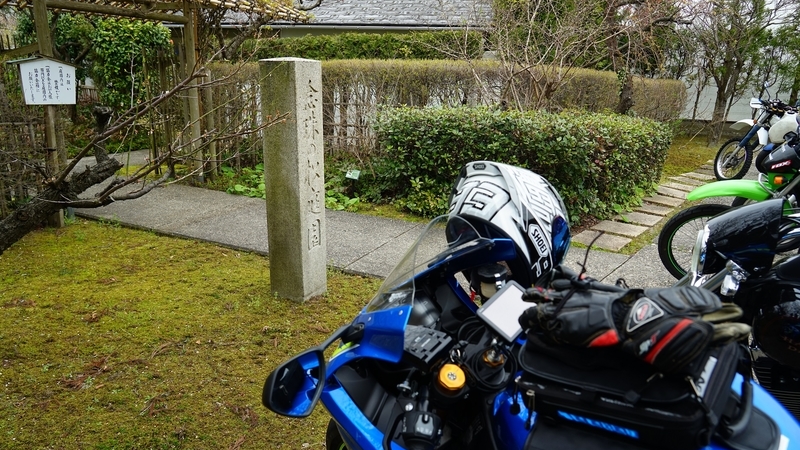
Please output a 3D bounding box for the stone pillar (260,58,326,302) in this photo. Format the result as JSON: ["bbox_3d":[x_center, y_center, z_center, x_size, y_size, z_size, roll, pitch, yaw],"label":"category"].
[{"bbox_3d":[-0.700,-0.290,3.590,0.273,1.580,0.273,9,18,25],"label":"stone pillar"}]

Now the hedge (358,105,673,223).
[{"bbox_3d":[1.670,-0.960,7.100,2.600,0.970,2.700,14,21,38],"label":"hedge"}]

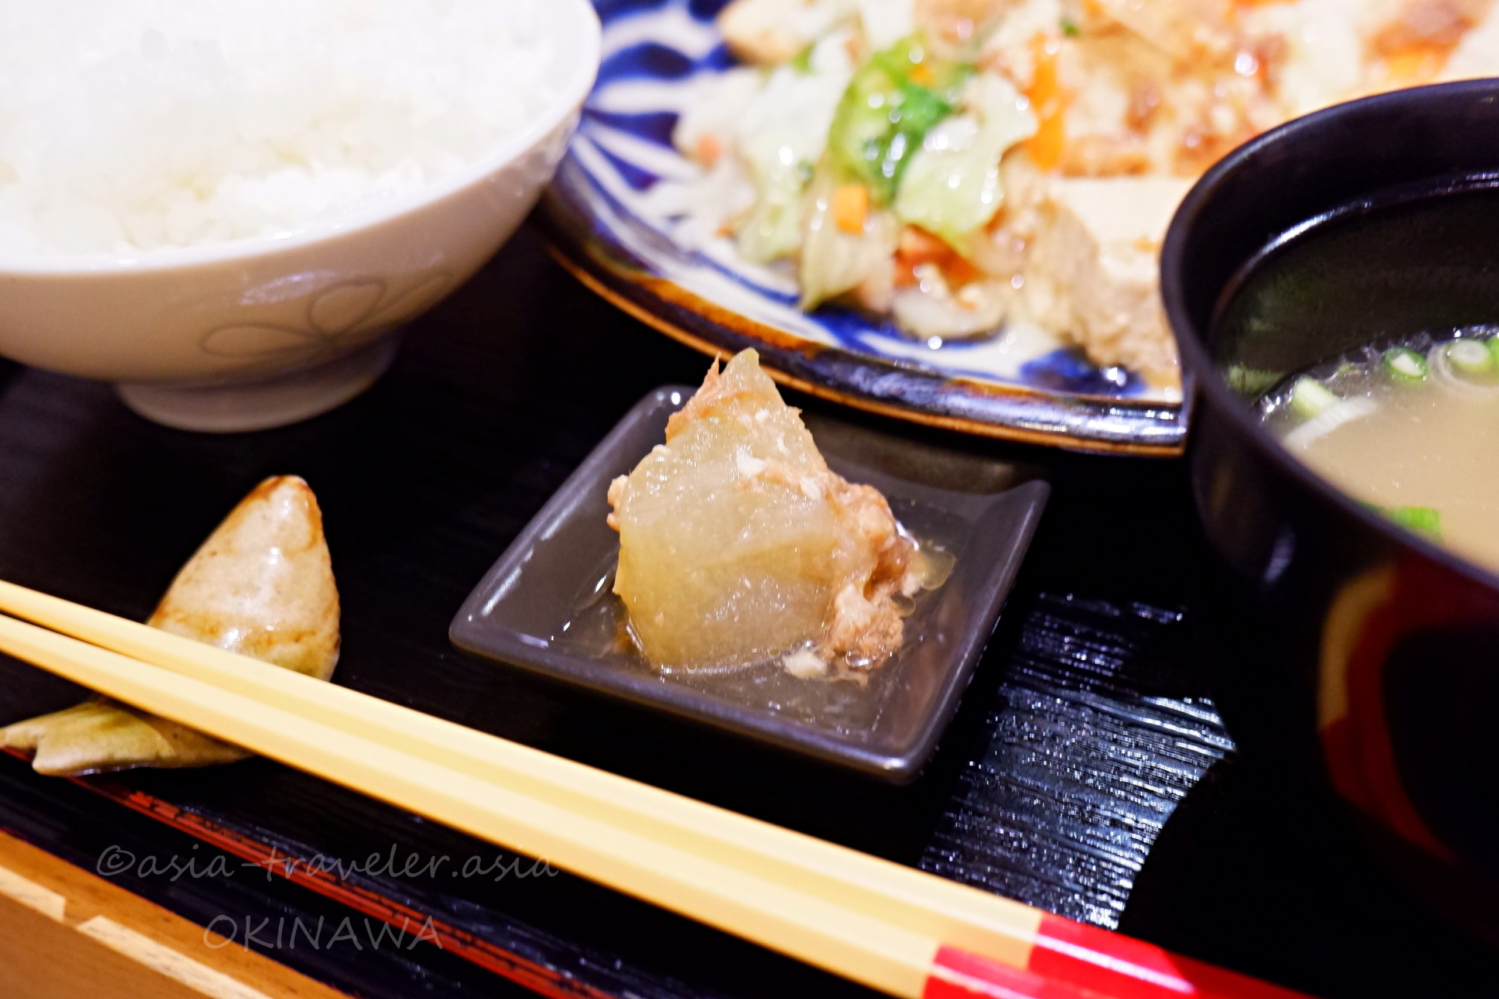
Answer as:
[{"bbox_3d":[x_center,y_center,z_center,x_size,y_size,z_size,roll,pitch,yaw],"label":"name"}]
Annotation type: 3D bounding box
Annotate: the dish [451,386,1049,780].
[{"bbox_3d":[0.003,0.013,0.227,0.068,0.013,0.068,14,40,19],"label":"dish"}]

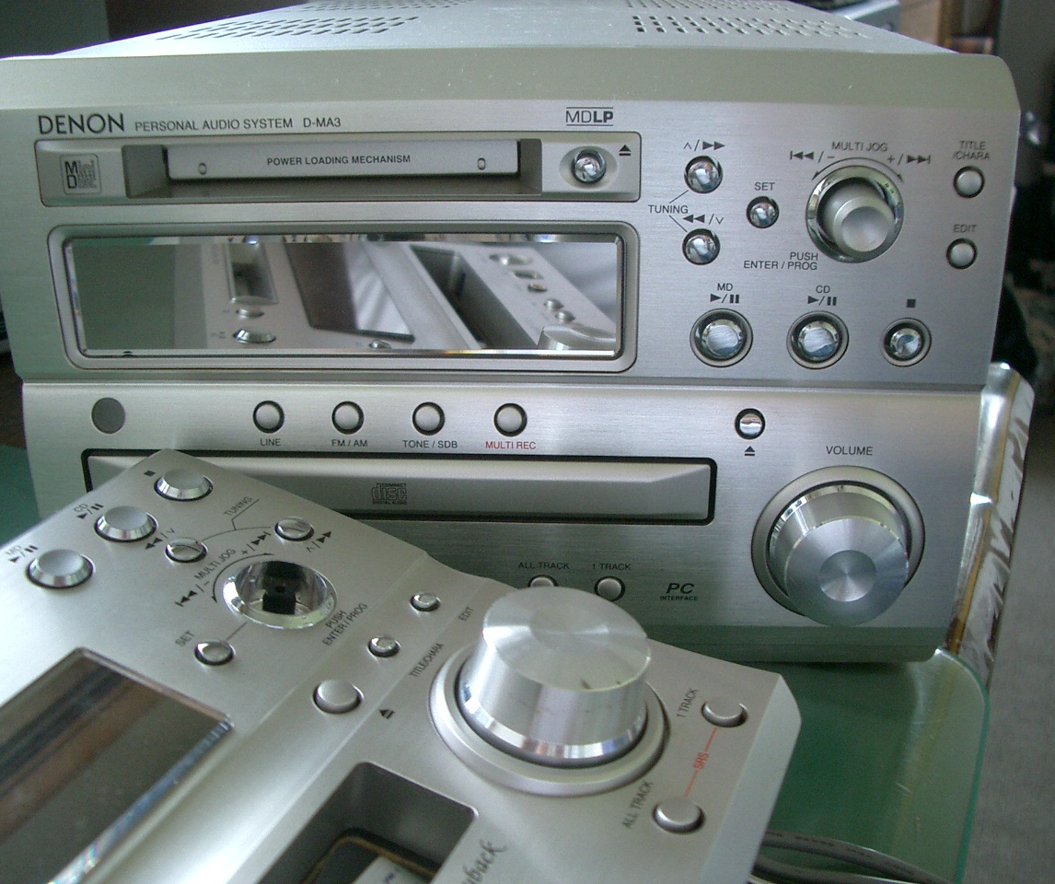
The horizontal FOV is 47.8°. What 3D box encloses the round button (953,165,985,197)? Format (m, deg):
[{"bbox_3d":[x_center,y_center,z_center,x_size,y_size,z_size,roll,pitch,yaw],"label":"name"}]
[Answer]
[{"bbox_3d":[0.087,-0.051,0.234,0.006,0.006,0.003,1,23,3],"label":"round button"}]

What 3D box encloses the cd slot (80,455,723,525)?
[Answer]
[{"bbox_3d":[-0.029,0.010,0.268,0.140,0.015,0.009,1,23,3],"label":"cd slot"}]

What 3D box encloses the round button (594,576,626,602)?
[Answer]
[{"bbox_3d":[0.018,0.033,0.267,0.007,0.007,0.003,1,21,4],"label":"round button"}]

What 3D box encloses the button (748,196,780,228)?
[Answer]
[{"bbox_3d":[0.047,-0.046,0.239,0.007,0.007,0.004,1,23,3],"label":"button"}]

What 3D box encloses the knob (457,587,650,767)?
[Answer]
[{"bbox_3d":[0.005,0.036,0.189,0.031,0.013,0.031,9,28,-4],"label":"knob"}]

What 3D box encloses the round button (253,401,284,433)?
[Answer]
[{"bbox_3d":[-0.057,-0.005,0.262,0.007,0.007,0.003,1,23,3],"label":"round button"}]

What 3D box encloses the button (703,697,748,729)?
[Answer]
[{"bbox_3d":[0.033,0.045,0.198,0.007,0.003,0.007,18,28,14],"label":"button"}]

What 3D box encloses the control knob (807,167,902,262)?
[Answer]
[{"bbox_3d":[0.065,-0.044,0.234,0.020,0.020,0.013,1,23,3],"label":"control knob"}]

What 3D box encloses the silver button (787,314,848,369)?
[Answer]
[{"bbox_3d":[0.060,-0.020,0.243,0.011,0.011,0.005,1,21,4],"label":"silver button"}]

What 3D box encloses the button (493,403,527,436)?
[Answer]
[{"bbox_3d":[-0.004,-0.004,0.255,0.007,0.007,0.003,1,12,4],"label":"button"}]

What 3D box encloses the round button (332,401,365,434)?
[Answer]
[{"bbox_3d":[-0.039,-0.005,0.257,0.007,0.007,0.003,1,12,4],"label":"round button"}]

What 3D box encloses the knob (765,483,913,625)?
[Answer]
[{"bbox_3d":[0.067,0.025,0.254,0.031,0.031,0.013,1,21,4],"label":"knob"}]

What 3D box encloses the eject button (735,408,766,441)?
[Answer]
[{"bbox_3d":[0.048,-0.004,0.257,0.007,0.007,0.003,1,23,3],"label":"eject button"}]

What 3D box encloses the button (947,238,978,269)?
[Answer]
[{"bbox_3d":[0.088,-0.038,0.240,0.006,0.006,0.003,1,23,3],"label":"button"}]

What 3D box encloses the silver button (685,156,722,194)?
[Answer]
[{"bbox_3d":[0.034,-0.052,0.233,0.007,0.007,0.004,1,21,4],"label":"silver button"}]

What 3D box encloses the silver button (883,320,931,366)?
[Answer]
[{"bbox_3d":[0.079,-0.021,0.248,0.010,0.010,0.004,1,23,3],"label":"silver button"}]

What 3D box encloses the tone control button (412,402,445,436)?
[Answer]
[{"bbox_3d":[-0.021,-0.005,0.256,0.007,0.007,0.003,1,12,4],"label":"tone control button"}]

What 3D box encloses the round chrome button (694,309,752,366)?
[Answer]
[{"bbox_3d":[0.041,-0.022,0.250,0.012,0.012,0.005,1,23,3],"label":"round chrome button"}]

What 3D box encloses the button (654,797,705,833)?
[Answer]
[{"bbox_3d":[0.022,0.054,0.172,0.008,0.003,0.008,5,25,-2],"label":"button"}]

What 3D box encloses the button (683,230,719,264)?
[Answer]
[{"bbox_3d":[0.035,-0.039,0.238,0.007,0.007,0.004,1,21,4],"label":"button"}]

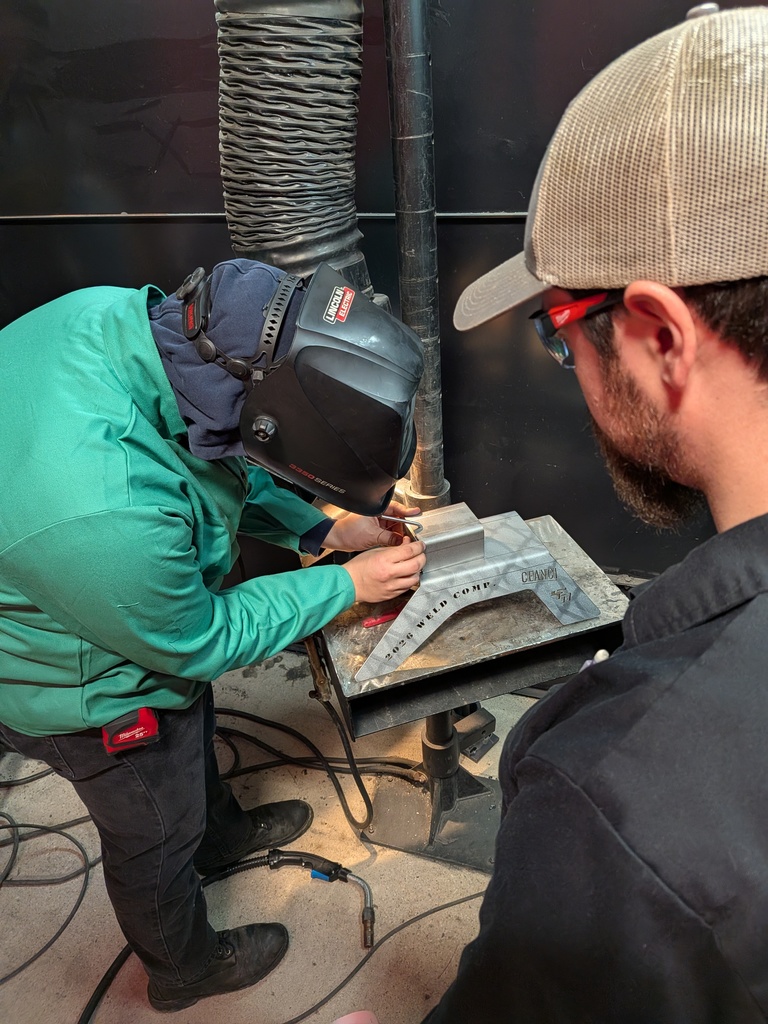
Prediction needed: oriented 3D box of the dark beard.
[{"bbox_3d":[0.200,-0.053,0.511,0.142,0.147,0.117,-26,18,-34],"label":"dark beard"}]

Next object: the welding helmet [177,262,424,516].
[{"bbox_3d":[-0.124,-0.187,0.970,0.339,0.315,0.245,14,31,-5],"label":"welding helmet"}]

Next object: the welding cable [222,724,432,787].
[{"bbox_3d":[-0.188,0.683,1.987,0.667,0.045,0.194,-1,31,7],"label":"welding cable"}]

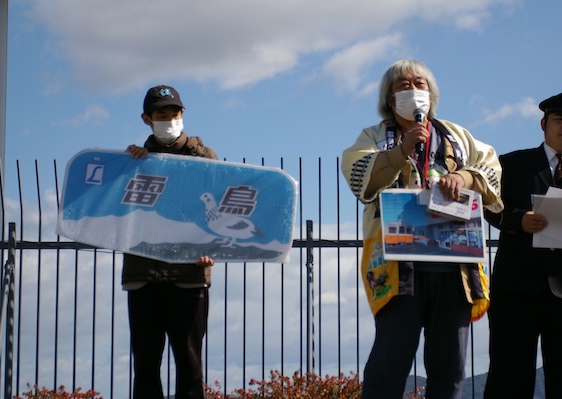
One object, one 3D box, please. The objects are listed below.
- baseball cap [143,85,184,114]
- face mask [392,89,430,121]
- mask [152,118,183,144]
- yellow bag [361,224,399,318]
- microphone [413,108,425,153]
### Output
[{"bbox_3d":[-0.493,-0.420,6.570,0.170,0.130,0.250,3,-1,-20],"label":"baseball cap"},{"bbox_3d":[0.521,-0.378,6.250,0.140,0.120,0.090,2,-3,-14],"label":"face mask"},{"bbox_3d":[-0.472,-0.284,6.550,0.140,0.110,0.090,3,-1,-22],"label":"mask"},{"bbox_3d":[0.399,0.289,6.280,0.150,0.350,0.130,-2,-8,15],"label":"yellow bag"},{"bbox_3d":[0.539,-0.266,6.080,0.050,0.190,0.050,0,-25,0],"label":"microphone"}]

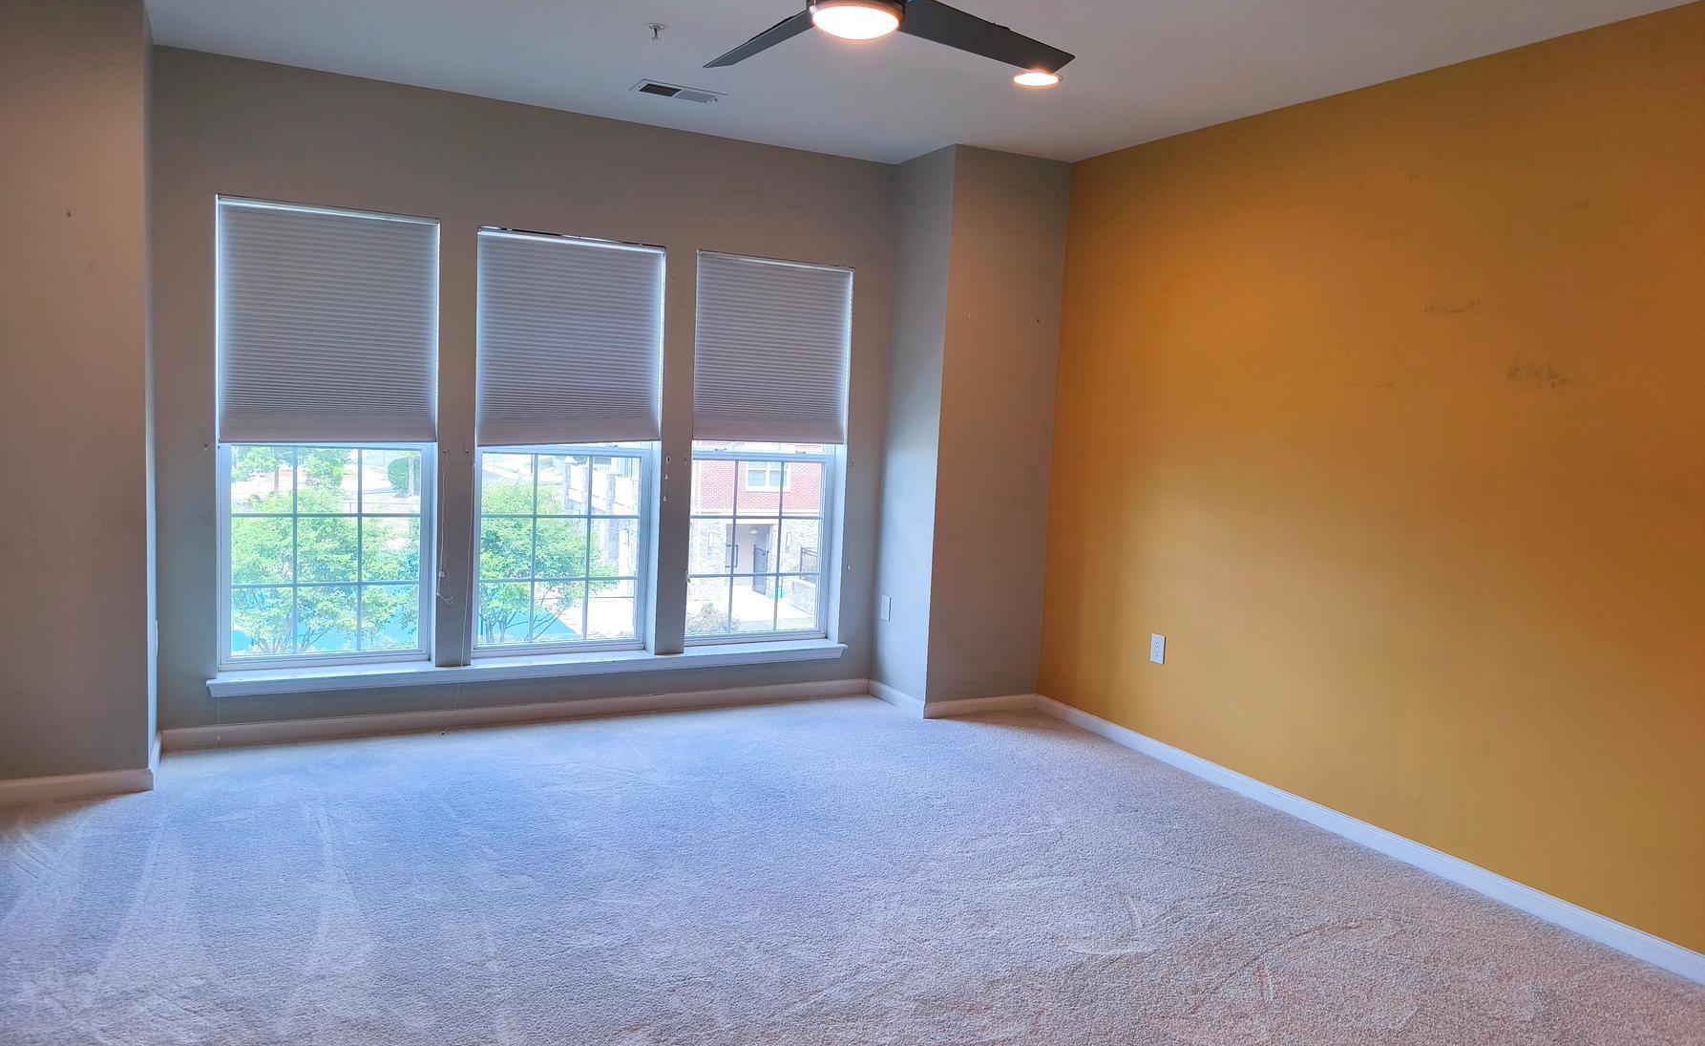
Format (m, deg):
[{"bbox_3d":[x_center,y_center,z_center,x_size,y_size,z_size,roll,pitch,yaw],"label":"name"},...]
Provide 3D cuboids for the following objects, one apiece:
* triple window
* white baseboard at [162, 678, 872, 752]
[{"bbox_3d":[-1.266,-0.331,5.061,2.746,1.848,0.100,0,6,-28],"label":"triple window"},{"bbox_3d":[-1.295,0.847,5.135,3.136,0.085,0.020,0,6,-28],"label":"white baseboard"}]

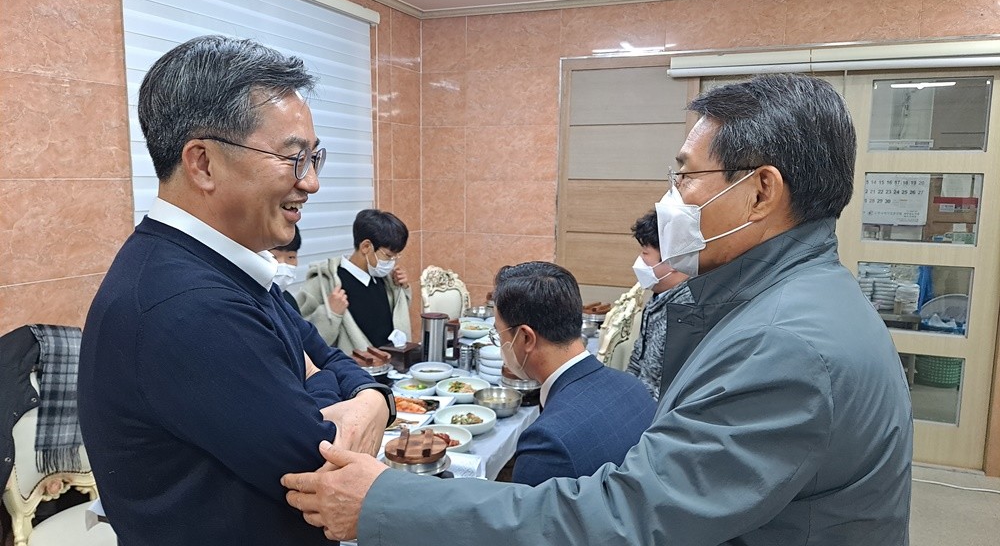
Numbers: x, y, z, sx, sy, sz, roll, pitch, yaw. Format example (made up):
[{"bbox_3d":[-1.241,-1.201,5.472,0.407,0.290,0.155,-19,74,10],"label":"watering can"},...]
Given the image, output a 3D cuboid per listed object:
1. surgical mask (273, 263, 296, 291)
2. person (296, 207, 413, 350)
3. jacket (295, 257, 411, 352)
[{"bbox_3d":[-0.688,0.014,2.171,0.090,0.110,0.145,6,10,31],"label":"surgical mask"},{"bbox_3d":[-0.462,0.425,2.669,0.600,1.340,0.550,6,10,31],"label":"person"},{"bbox_3d":[-0.514,0.265,2.670,0.380,0.640,0.520,6,10,31],"label":"jacket"}]

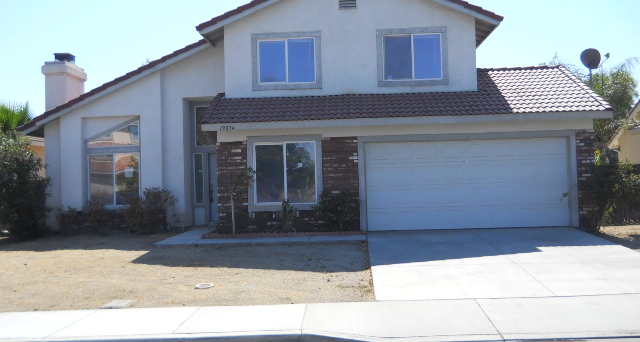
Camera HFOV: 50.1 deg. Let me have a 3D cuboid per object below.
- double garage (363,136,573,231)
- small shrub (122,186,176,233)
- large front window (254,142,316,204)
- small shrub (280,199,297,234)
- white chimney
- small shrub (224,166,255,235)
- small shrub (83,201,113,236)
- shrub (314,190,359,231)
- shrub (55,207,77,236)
[{"bbox_3d":[3.550,0.322,16.540,4.880,2.130,0.100,-2,-2,1],"label":"double garage"},{"bbox_3d":[-4.612,1.068,18.503,1.360,1.220,1.000,-2,-2,1],"label":"small shrub"},{"bbox_3d":[-0.839,0.063,16.656,1.530,1.530,0.100,-2,-2,1],"label":"large front window"},{"bbox_3d":[-0.734,1.049,15.949,0.373,0.814,0.400,-2,-2,1],"label":"small shrub"},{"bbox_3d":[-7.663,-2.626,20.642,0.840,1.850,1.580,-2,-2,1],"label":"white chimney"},{"bbox_3d":[-1.858,0.707,15.990,0.710,1.570,0.620,-2,-2,1],"label":"small shrub"},{"bbox_3d":[-5.929,1.266,18.231,0.740,0.880,0.680,-2,-2,1],"label":"small shrub"},{"bbox_3d":[0.385,0.928,15.973,0.990,0.970,0.800,-2,-2,1],"label":"shrub"},{"bbox_3d":[-6.865,1.355,18.453,0.530,0.740,0.520,-2,-2,1],"label":"shrub"}]

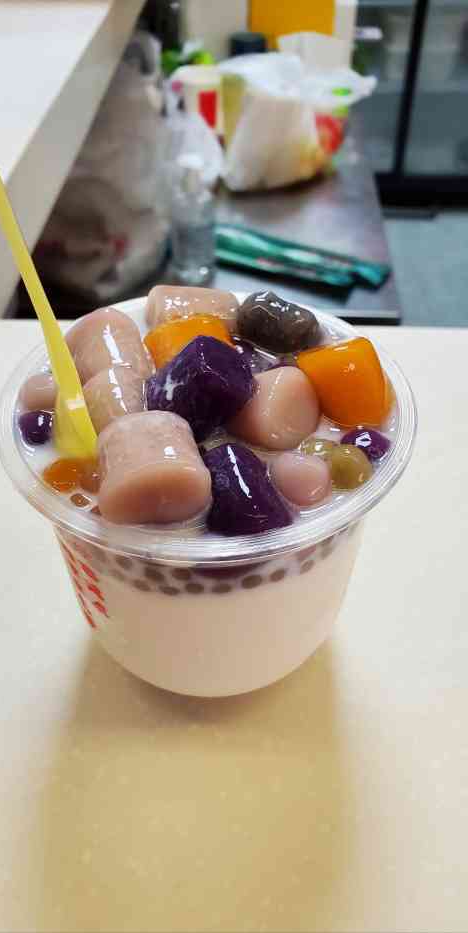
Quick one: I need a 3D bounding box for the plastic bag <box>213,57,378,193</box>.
[{"bbox_3d":[0.110,-0.617,1.254,0.255,0.190,0.190,-13,46,-13],"label":"plastic bag"}]

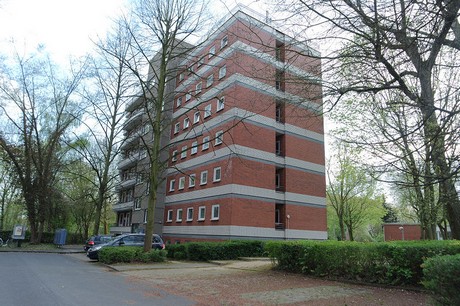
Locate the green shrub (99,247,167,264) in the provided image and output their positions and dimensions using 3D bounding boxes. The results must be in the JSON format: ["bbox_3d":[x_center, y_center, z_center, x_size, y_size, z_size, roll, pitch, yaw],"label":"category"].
[{"bbox_3d":[-5.267,5.501,16.577,3.450,0.830,1.150,12,-18,-33],"label":"green shrub"}]

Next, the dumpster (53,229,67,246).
[{"bbox_3d":[-12.880,6.519,23.303,0.940,1.370,0.840,12,-18,-33],"label":"dumpster"}]

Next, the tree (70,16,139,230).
[{"bbox_3d":[-10.505,-2.524,27.707,5.800,21.980,5.800,12,-18,-33],"label":"tree"}]

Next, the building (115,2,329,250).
[{"bbox_3d":[-3.461,-0.565,35.856,11.220,22.110,26.320,12,-18,-33],"label":"building"}]

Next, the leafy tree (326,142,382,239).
[{"bbox_3d":[12.071,4.762,31.678,5.800,10.970,5.800,12,-18,-33],"label":"leafy tree"}]

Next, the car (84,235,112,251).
[{"bbox_3d":[-8.260,6.860,22.632,4.150,1.440,1.750,12,-18,-33],"label":"car"}]

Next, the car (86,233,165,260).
[{"bbox_3d":[-5.963,5.539,17.955,4.250,1.530,1.760,12,-18,-33],"label":"car"}]

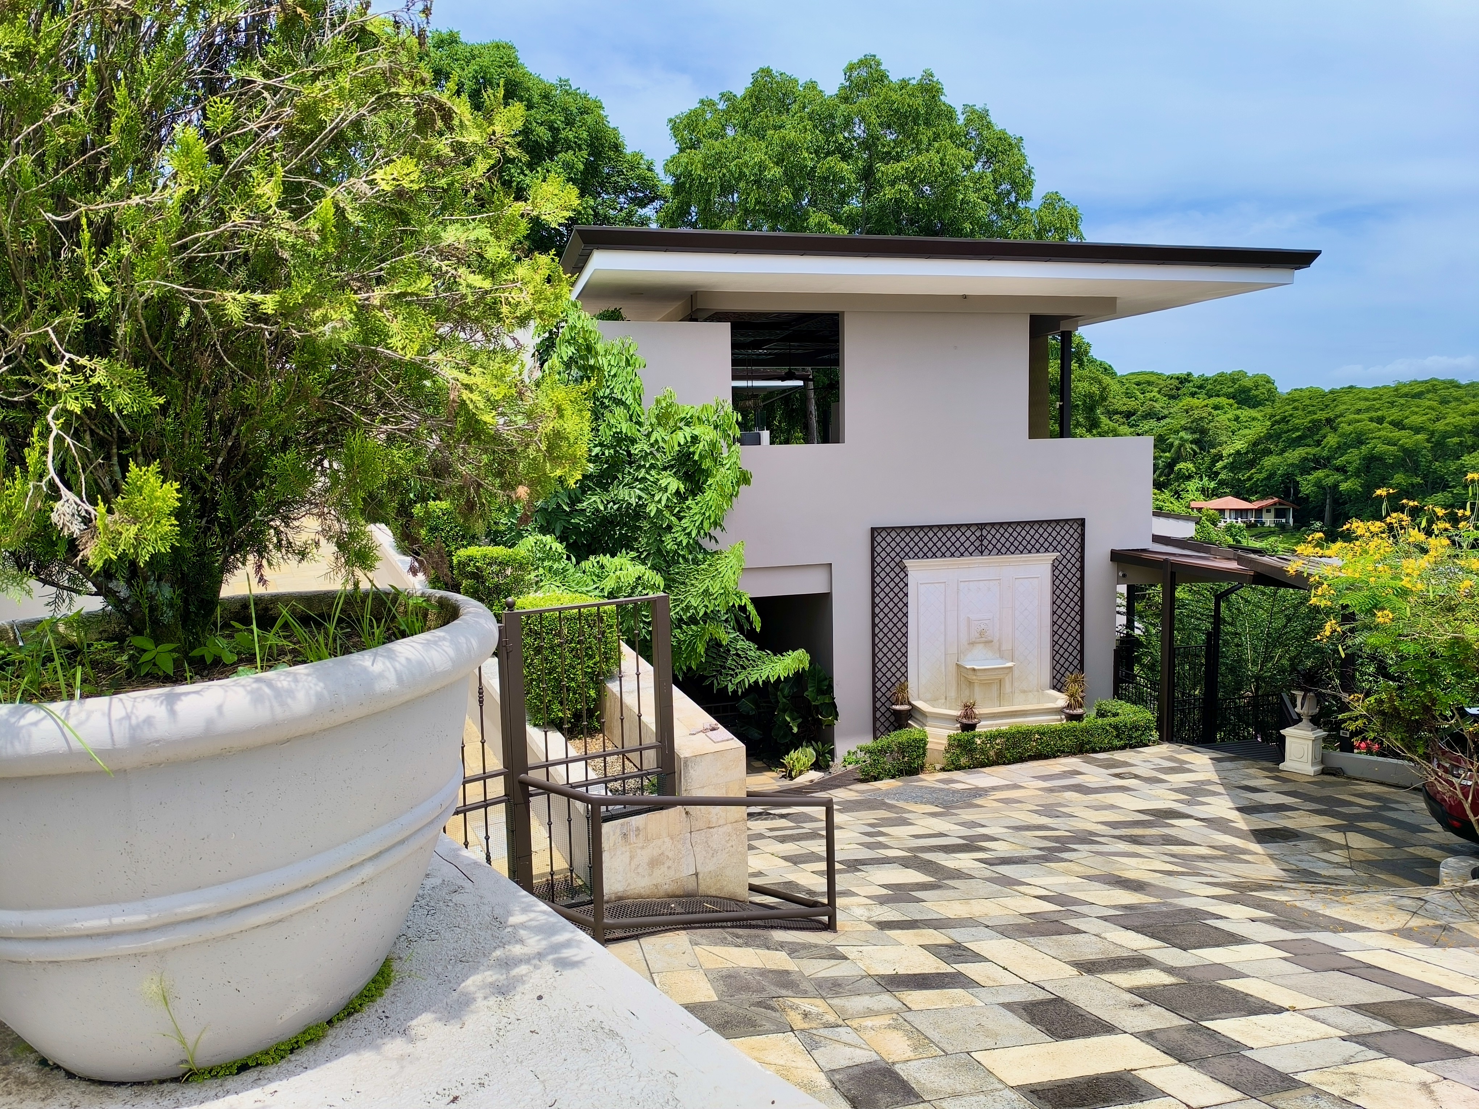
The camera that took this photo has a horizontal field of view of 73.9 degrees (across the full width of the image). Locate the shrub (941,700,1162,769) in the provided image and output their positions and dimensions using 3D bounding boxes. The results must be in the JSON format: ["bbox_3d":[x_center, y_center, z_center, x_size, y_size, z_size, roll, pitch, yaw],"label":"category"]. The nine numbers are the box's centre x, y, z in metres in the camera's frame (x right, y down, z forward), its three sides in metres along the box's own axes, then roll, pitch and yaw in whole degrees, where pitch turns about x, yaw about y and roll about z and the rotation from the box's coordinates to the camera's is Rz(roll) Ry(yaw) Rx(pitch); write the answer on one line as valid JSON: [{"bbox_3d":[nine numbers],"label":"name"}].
[{"bbox_3d":[4.989,3.018,16.780,4.120,0.570,1.300,-3,6,-15],"label":"shrub"}]

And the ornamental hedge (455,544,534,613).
[{"bbox_3d":[-2.873,0.436,11.504,0.940,1.050,0.950,-3,6,-15],"label":"ornamental hedge"}]

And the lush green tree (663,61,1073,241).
[{"bbox_3d":[4.314,-6.790,31.891,13.172,18.040,12.514,0,6,8],"label":"lush green tree"}]

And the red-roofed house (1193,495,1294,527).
[{"bbox_3d":[71.687,-6.173,140.000,13.600,4.500,8.500,2,6,27],"label":"red-roofed house"}]

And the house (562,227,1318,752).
[{"bbox_3d":[2.669,-1.005,19.598,12.308,8.323,9.000,-3,6,-15],"label":"house"}]

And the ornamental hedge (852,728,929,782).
[{"bbox_3d":[2.329,3.170,15.792,1.191,0.580,0.800,-3,6,-15],"label":"ornamental hedge"}]

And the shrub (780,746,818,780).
[{"bbox_3d":[0.779,2.729,12.861,0.430,0.370,0.410,-3,7,-14],"label":"shrub"}]

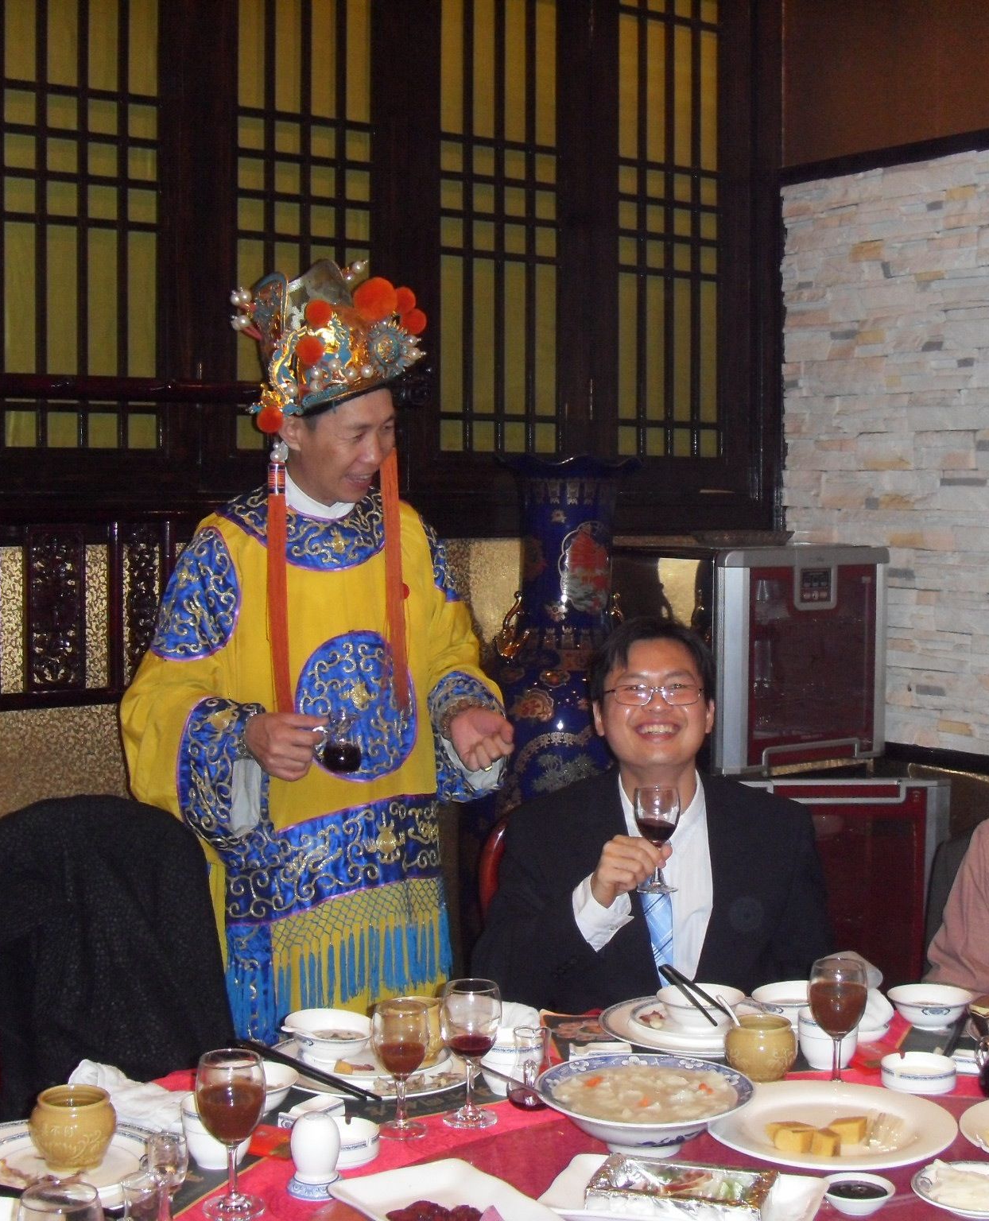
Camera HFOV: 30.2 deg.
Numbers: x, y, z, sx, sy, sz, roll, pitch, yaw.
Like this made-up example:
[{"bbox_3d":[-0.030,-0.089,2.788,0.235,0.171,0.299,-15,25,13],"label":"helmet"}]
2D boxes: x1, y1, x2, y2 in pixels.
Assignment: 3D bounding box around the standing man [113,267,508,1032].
[{"bbox_3d":[-0.282,0.296,2.913,0.640,1.700,0.500,-3,5,-32],"label":"standing man"}]

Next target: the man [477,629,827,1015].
[{"bbox_3d":[0.220,0.667,2.512,0.560,1.290,0.800,0,5,3],"label":"man"}]

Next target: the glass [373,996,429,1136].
[{"bbox_3d":[-0.106,0.521,2.088,0.066,0.146,0.066,0,5,0],"label":"glass"}]

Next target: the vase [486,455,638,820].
[{"bbox_3d":[0.137,0.326,3.437,0.290,1.200,0.290,-1,5,-15],"label":"vase"}]

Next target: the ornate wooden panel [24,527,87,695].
[{"bbox_3d":[-0.745,-0.004,3.115,0.110,0.280,0.030,-3,6,-34],"label":"ornate wooden panel"}]

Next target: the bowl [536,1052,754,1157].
[{"bbox_3d":[0.163,0.550,1.980,0.235,0.068,0.235,0,5,0],"label":"bowl"}]

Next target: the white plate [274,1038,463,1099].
[{"bbox_3d":[-0.146,0.567,2.258,0.260,0.027,0.260,0,5,0],"label":"white plate"}]

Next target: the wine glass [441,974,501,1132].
[{"bbox_3d":[-0.027,0.512,2.125,0.070,0.158,0.070,0,5,0],"label":"wine glass"}]

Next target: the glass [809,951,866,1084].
[{"bbox_3d":[0.411,0.507,2.198,0.070,0.159,0.070,0,5,0],"label":"glass"}]

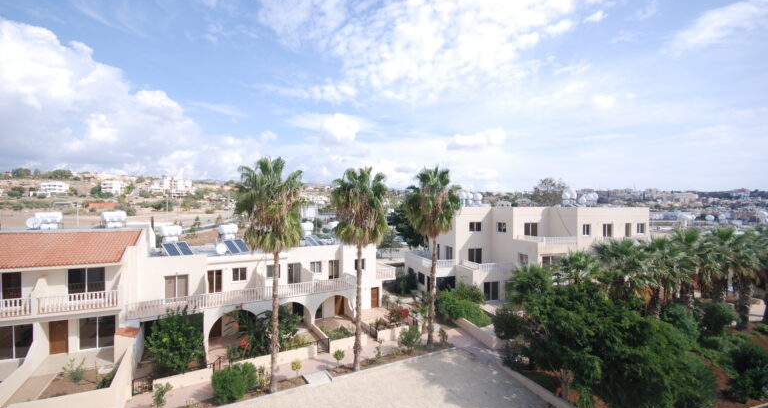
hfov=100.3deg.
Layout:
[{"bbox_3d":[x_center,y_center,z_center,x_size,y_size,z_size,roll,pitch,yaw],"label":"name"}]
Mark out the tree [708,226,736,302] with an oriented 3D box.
[{"bbox_3d":[31.424,6.693,29.718,2.800,8.860,2.800,1,1,0],"label":"tree"}]

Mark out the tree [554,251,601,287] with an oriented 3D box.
[{"bbox_3d":[17.010,7.511,27.958,3.400,6.590,3.400,1,1,0],"label":"tree"}]

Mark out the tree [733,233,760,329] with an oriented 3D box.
[{"bbox_3d":[32.522,6.819,28.874,2.700,8.700,2.700,1,1,0],"label":"tree"}]

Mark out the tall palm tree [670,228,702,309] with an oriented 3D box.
[{"bbox_3d":[26.334,5.735,27.800,3.000,7.450,3.000,0,-1,-14],"label":"tall palm tree"}]

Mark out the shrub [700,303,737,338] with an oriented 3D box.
[{"bbox_3d":[24.922,8.423,23.800,2.300,2.400,2.200,0,-1,-14],"label":"shrub"}]

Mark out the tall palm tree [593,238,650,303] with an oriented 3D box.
[{"bbox_3d":[17.642,5.948,23.800,3.600,6.950,3.600,0,-1,-14],"label":"tall palm tree"}]

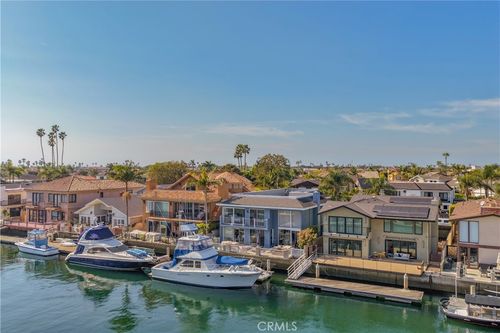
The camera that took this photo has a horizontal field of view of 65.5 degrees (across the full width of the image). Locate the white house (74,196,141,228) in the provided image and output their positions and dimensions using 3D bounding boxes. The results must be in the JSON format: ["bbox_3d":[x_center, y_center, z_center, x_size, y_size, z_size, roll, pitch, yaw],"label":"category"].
[{"bbox_3d":[-28.075,9.600,86.511,13.200,5.600,12.500,0,0,26],"label":"white house"}]

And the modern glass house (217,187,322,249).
[{"bbox_3d":[4.317,7.500,60.096,13.100,7.000,16.000,0,0,24],"label":"modern glass house"}]

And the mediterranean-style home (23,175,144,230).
[{"bbox_3d":[-35.496,6.700,85.928,13.200,8.600,20.000,0,0,28],"label":"mediterranean-style home"}]

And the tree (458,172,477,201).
[{"bbox_3d":[58.889,6.310,105.000,5.000,9.379,5.000,0,0,0],"label":"tree"}]

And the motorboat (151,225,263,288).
[{"bbox_3d":[-5.509,11.400,49.019,14.000,6.000,4.400,0,0,26],"label":"motorboat"}]

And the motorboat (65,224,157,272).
[{"bbox_3d":[-17.622,10.200,50.469,13.400,5.200,4.200,0,0,24],"label":"motorboat"}]

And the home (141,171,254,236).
[{"bbox_3d":[-8.671,7.000,76.515,15.400,10.800,17.000,0,0,26],"label":"home"}]

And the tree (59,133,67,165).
[{"bbox_3d":[-71.201,-0.973,148.000,3.400,23.946,3.400,0,0,0],"label":"tree"}]

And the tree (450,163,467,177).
[{"bbox_3d":[80.461,4.921,150.000,5.200,12.158,5.200,0,0,0],"label":"tree"}]

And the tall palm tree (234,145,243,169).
[{"bbox_3d":[-4.631,1.106,180.000,4.000,22.590,4.000,0,0,0],"label":"tall palm tree"}]

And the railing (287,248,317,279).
[{"bbox_3d":[6.550,12.550,49.300,1.400,2.600,4.600,0,0,30],"label":"railing"}]

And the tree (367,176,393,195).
[{"bbox_3d":[28.652,7.306,86.000,5.400,10.190,5.400,0,0,0],"label":"tree"}]

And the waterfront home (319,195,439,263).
[{"bbox_3d":[20.974,8.550,61.361,14.700,7.700,19.000,0,0,26],"label":"waterfront home"}]

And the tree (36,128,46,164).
[{"bbox_3d":[-79.197,-1.639,148.000,3.800,25.278,3.800,0,0,0],"label":"tree"}]

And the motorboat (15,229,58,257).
[{"bbox_3d":[-35.885,12.550,65.348,8.000,3.700,2.800,0,0,26],"label":"motorboat"}]

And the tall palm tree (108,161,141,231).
[{"bbox_3d":[-21.605,5.063,68.000,5.500,11.875,5.500,0,0,0],"label":"tall palm tree"}]

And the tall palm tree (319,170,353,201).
[{"bbox_3d":[17.700,6.612,80.000,6.500,11.580,6.500,0,0,0],"label":"tall palm tree"}]

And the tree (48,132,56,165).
[{"bbox_3d":[-75.199,-0.878,148.000,3.200,23.755,3.200,0,0,0],"label":"tree"}]

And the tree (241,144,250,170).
[{"bbox_3d":[-1.852,1.106,180.000,4.200,22.590,4.200,0,0,0],"label":"tree"}]

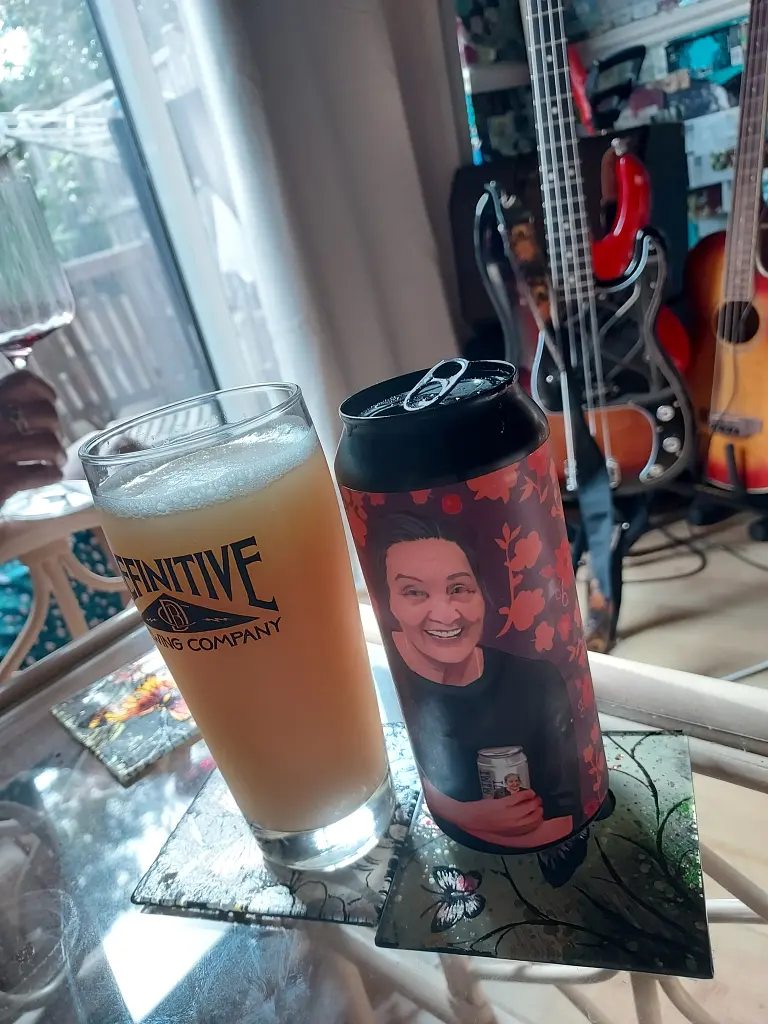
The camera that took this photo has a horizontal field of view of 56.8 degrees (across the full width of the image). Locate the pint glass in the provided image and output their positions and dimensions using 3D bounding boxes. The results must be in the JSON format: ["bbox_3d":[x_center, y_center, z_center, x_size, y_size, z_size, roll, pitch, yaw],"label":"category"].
[{"bbox_3d":[-0.041,0.044,0.251,0.074,0.164,0.074,-2,25,29],"label":"pint glass"}]

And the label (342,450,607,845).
[{"bbox_3d":[0.033,0.040,0.240,0.066,0.132,0.066,-8,23,18],"label":"label"}]

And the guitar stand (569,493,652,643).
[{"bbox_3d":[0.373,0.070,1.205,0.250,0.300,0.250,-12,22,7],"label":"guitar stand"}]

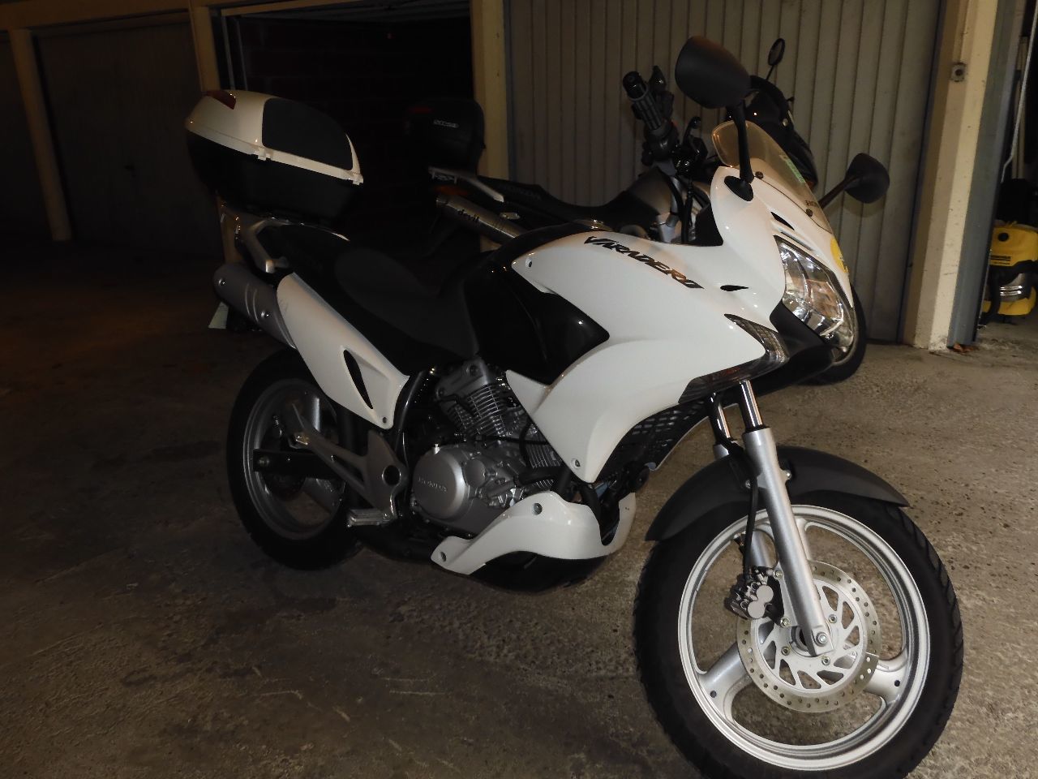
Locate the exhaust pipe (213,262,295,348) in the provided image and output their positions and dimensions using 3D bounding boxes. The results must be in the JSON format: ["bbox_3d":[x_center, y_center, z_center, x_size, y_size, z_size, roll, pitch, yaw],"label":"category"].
[{"bbox_3d":[-0.680,-0.210,2.292,0.420,0.125,0.125,27,16,33],"label":"exhaust pipe"}]

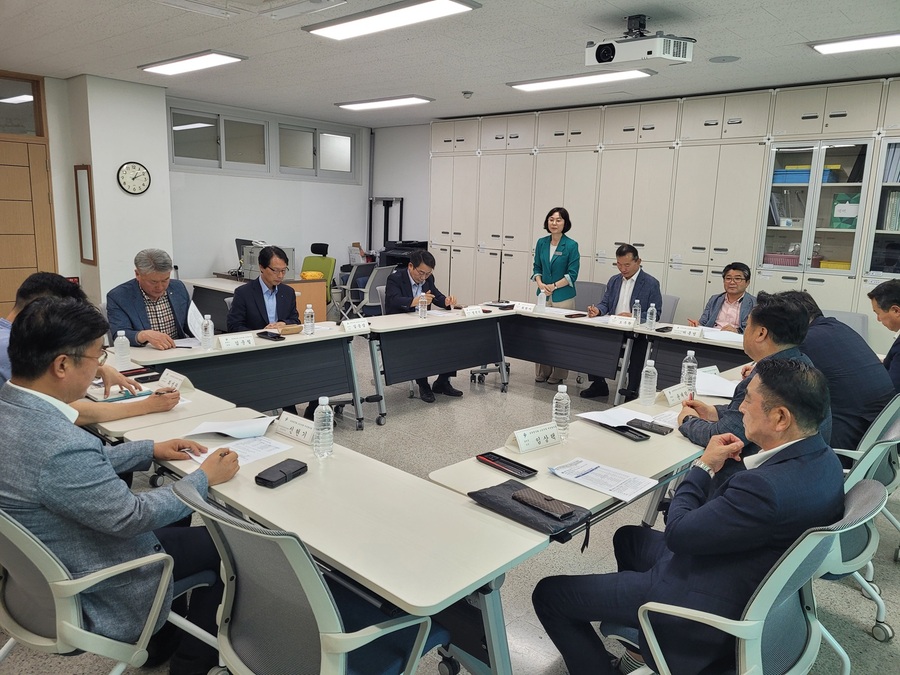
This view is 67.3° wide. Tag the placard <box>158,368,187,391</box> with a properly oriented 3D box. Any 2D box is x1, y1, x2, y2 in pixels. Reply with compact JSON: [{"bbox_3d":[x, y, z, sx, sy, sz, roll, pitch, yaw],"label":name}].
[{"bbox_3d":[-1.291,0.200,3.195,0.210,0.074,0.075,12,14,43],"label":"placard"}]

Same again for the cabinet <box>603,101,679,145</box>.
[{"bbox_3d":[1.962,-2.078,6.686,0.800,0.400,0.400,11,14,41],"label":"cabinet"}]

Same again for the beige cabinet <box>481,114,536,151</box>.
[{"bbox_3d":[0.775,-2.307,7.736,0.800,0.400,0.400,11,14,41],"label":"beige cabinet"}]

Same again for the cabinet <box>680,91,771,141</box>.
[{"bbox_3d":[2.509,-1.918,6.007,0.800,0.384,0.400,12,14,43],"label":"cabinet"}]

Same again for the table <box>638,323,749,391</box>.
[{"bbox_3d":[2.170,0.377,4.952,1.610,0.715,0.515,12,14,43],"label":"table"}]

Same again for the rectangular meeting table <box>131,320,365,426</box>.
[{"bbox_3d":[-1.310,0.363,4.467,0.515,0.715,1.610,12,14,43],"label":"rectangular meeting table"}]

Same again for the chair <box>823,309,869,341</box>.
[{"bbox_3d":[2.737,0.253,5.078,0.580,0.880,0.600,11,14,41],"label":"chair"}]

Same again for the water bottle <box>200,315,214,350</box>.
[{"bbox_3d":[-1.466,-0.037,4.069,0.066,0.208,0.066,12,14,43],"label":"water bottle"}]

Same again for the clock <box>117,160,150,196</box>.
[{"bbox_3d":[-3.035,-1.532,6.494,0.045,0.305,0.305,12,14,43],"label":"clock"}]

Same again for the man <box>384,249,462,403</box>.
[{"bbox_3d":[-0.228,-0.146,5.997,0.780,1.240,0.620,10,13,38],"label":"man"}]

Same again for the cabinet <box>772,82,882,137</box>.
[{"bbox_3d":[3.124,-1.830,5.541,0.803,0.394,0.400,11,14,41],"label":"cabinet"}]

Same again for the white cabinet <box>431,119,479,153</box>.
[{"bbox_3d":[0.181,-2.422,8.262,0.800,0.400,0.400,11,14,41],"label":"white cabinet"}]

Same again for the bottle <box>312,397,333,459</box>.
[{"bbox_3d":[-0.407,0.285,2.169,0.063,0.197,0.063,2,10,0],"label":"bottle"}]

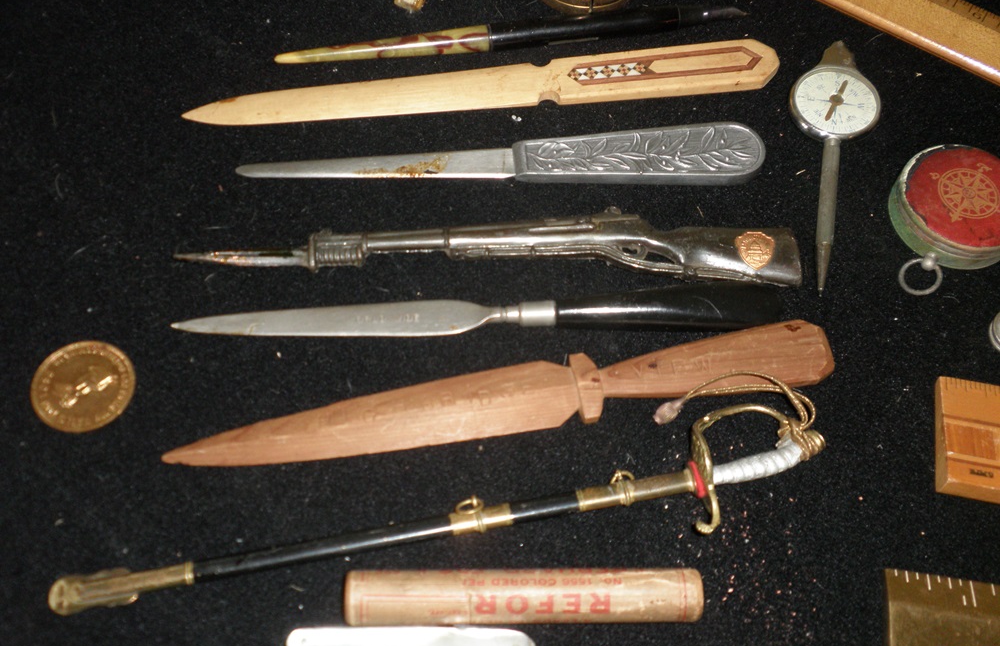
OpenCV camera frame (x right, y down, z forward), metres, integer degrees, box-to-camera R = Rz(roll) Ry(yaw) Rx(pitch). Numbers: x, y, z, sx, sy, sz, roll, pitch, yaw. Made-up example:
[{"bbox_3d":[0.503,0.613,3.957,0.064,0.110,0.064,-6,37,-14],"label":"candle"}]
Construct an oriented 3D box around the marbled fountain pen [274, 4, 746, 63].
[{"bbox_3d":[0.006,-0.113,0.414,0.185,0.010,0.010,-7,62,-6],"label":"marbled fountain pen"}]

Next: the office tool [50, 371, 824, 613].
[{"bbox_3d":[-0.014,0.053,0.320,0.236,0.012,0.049,-10,62,-8],"label":"office tool"}]

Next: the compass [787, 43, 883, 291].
[{"bbox_3d":[0.120,-0.059,0.388,0.033,0.011,0.118,11,61,4],"label":"compass"}]

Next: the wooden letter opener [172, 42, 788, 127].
[{"bbox_3d":[-0.004,-0.089,0.403,0.227,0.006,0.020,-6,61,-6],"label":"wooden letter opener"}]

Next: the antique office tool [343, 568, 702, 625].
[{"bbox_3d":[0.007,0.078,0.306,0.102,0.015,0.015,0,61,-2],"label":"antique office tool"}]

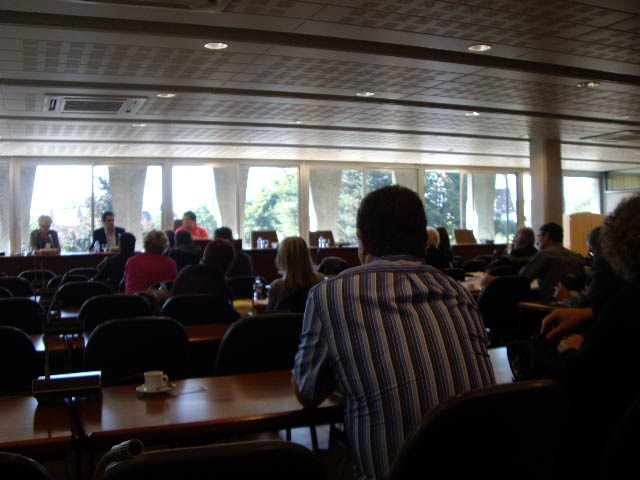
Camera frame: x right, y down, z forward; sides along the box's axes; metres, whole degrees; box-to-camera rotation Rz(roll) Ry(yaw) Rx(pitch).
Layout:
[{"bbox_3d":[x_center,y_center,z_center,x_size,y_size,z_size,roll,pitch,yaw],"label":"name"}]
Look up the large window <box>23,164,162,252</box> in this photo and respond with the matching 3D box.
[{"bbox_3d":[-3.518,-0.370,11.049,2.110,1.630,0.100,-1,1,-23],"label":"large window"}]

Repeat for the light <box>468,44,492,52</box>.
[{"bbox_3d":[1.135,-1.356,4.970,0.155,0.040,0.155,-1,1,0],"label":"light"}]

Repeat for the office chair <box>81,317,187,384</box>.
[{"bbox_3d":[-0.853,0.778,3.253,0.480,0.900,0.550,-1,1,-17],"label":"office chair"}]

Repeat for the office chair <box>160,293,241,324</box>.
[{"bbox_3d":[-0.790,0.772,4.453,0.480,0.900,0.550,-1,1,-17],"label":"office chair"}]

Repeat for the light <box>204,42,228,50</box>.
[{"bbox_3d":[-0.696,-1.322,4.721,0.165,0.050,0.165,-1,1,-23],"label":"light"}]

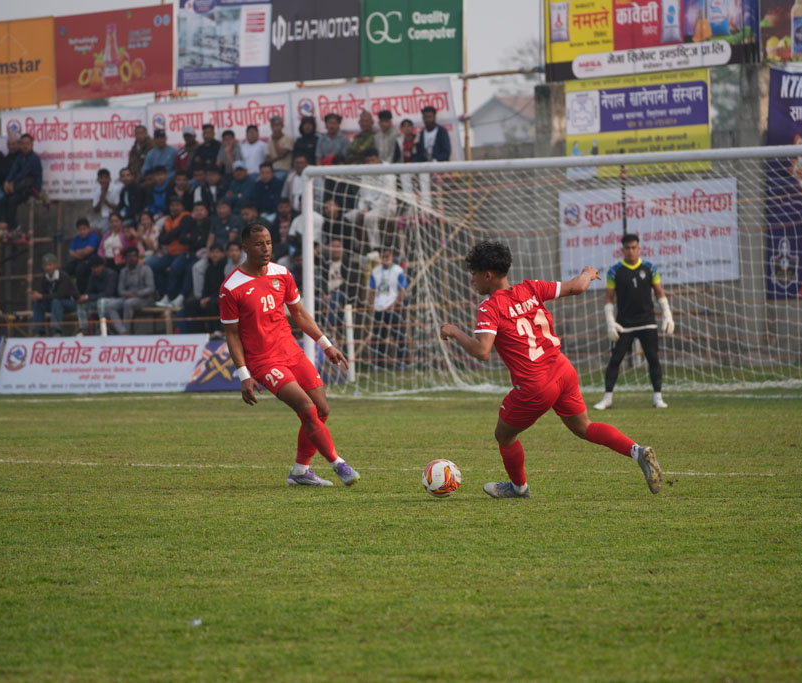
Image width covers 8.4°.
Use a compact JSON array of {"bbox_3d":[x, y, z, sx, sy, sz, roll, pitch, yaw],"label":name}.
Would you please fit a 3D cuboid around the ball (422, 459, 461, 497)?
[{"bbox_3d":[0.232,0.777,31.100,0.220,0.220,0.220,-1,1,0],"label":"ball"}]

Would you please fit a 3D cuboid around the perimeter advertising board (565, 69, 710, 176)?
[{"bbox_3d":[3.196,-2.920,73.500,0.050,1.330,2.650,-2,1,-42],"label":"perimeter advertising board"}]

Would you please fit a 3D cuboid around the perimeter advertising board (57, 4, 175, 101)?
[{"bbox_3d":[-4.111,-4.125,78.500,0.060,1.250,2.500,-2,1,-42],"label":"perimeter advertising board"}]

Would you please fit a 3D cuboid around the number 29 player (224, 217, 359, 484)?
[{"bbox_3d":[-0.682,0.079,33.400,0.800,1.610,0.580,-1,1,-25],"label":"number 29 player"}]

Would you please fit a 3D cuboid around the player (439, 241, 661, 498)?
[{"bbox_3d":[0.854,0.161,31.400,1.150,1.480,0.780,-1,1,35],"label":"player"}]

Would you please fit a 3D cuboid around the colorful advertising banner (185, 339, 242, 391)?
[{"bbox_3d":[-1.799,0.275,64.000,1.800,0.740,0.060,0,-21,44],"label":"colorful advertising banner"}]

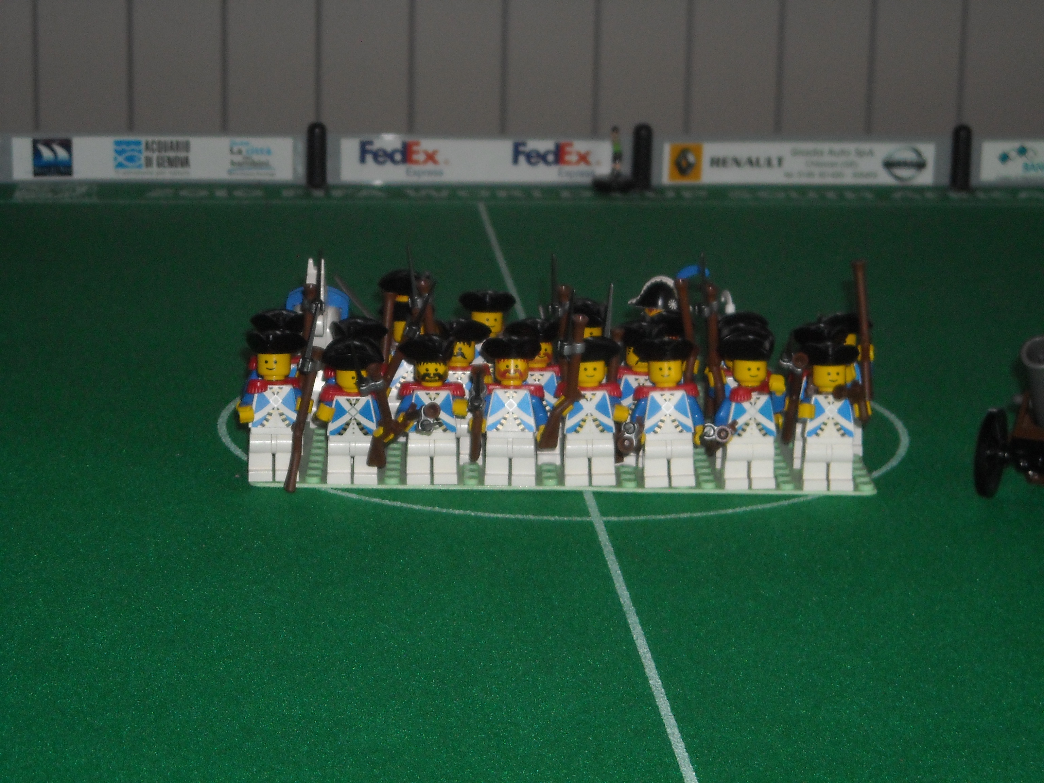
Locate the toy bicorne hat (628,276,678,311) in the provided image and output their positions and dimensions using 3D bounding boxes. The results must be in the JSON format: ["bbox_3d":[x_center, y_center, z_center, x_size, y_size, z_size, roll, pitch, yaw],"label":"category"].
[{"bbox_3d":[0.044,-0.031,1.020,0.021,0.011,0.011,-10,18,-38],"label":"toy bicorne hat"}]

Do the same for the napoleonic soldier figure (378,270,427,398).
[{"bbox_3d":[-0.038,-0.017,1.048,0.021,0.046,0.018,1,14,-1],"label":"napoleonic soldier figure"}]

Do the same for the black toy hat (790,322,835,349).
[{"bbox_3d":[0.093,-0.017,0.976,0.018,0.008,0.015,-1,14,-7],"label":"black toy hat"}]

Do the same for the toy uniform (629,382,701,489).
[{"bbox_3d":[0.043,0.014,0.957,0.022,0.031,0.011,1,14,-1],"label":"toy uniform"}]

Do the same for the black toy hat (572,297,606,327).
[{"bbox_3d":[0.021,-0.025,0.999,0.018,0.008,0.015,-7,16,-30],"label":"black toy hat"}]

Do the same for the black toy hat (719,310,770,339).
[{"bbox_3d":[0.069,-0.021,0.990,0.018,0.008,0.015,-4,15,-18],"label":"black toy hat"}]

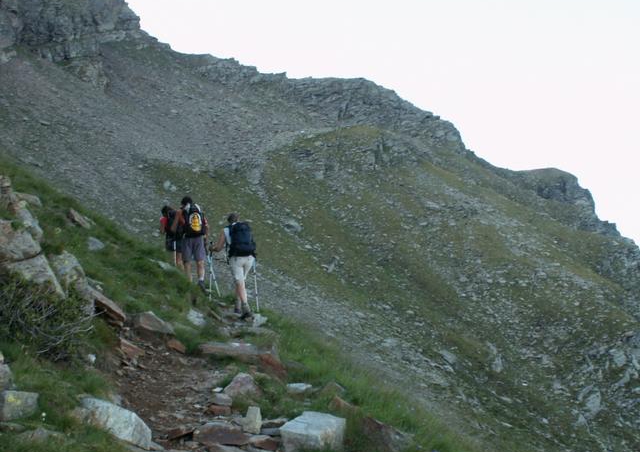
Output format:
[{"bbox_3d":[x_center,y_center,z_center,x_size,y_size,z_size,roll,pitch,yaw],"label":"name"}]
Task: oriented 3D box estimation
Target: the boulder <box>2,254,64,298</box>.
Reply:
[{"bbox_3d":[-3.130,0.541,10.100,0.680,0.480,0.600,10,-2,0],"label":"boulder"}]

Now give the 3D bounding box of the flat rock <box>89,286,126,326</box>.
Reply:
[{"bbox_3d":[-2.483,0.941,10.800,0.540,0.180,0.420,40,-2,1],"label":"flat rock"}]

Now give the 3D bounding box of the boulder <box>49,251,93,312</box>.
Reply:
[{"bbox_3d":[-2.807,0.624,10.400,0.500,0.660,0.600,10,-2,0],"label":"boulder"}]

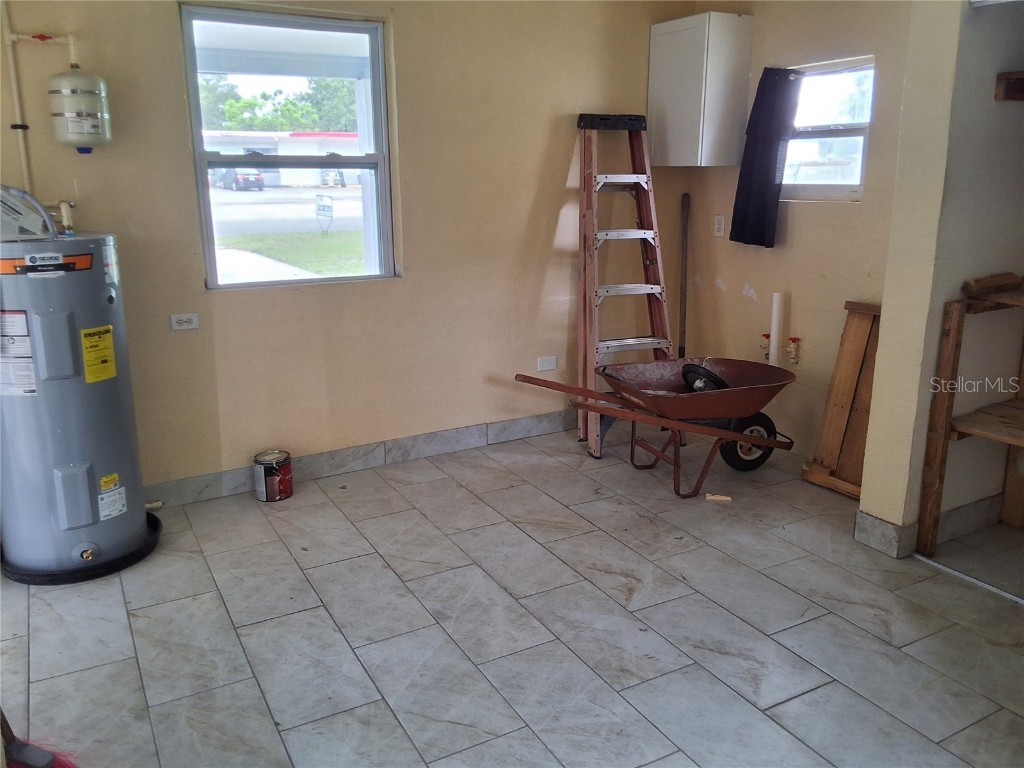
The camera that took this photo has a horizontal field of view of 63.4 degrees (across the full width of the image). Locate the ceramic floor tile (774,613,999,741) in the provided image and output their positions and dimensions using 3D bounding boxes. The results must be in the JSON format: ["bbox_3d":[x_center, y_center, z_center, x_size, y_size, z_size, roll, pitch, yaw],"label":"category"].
[{"bbox_3d":[1.132,0.889,2.563,0.301,0.010,0.607,-8,17,-28],"label":"ceramic floor tile"}]

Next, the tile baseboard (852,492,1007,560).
[{"bbox_3d":[1.762,0.554,3.476,0.690,0.138,0.205,-8,17,-28],"label":"tile baseboard"}]

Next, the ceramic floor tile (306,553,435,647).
[{"bbox_3d":[-0.529,0.773,3.015,0.301,0.010,0.607,-8,17,-28],"label":"ceramic floor tile"}]

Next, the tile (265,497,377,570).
[{"bbox_3d":[-0.834,0.643,3.551,0.305,0.010,0.611,-8,17,-28],"label":"tile"}]

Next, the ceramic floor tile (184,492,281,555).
[{"bbox_3d":[-1.251,0.615,3.664,0.305,0.010,0.589,-8,17,-28],"label":"ceramic floor tile"}]

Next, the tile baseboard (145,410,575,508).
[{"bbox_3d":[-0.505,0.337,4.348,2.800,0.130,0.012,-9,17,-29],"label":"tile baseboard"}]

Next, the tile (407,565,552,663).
[{"bbox_3d":[-0.128,0.803,2.938,0.305,0.010,0.611,-8,17,-28],"label":"tile"}]

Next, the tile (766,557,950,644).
[{"bbox_3d":[1.218,0.767,2.970,0.301,0.010,0.604,-8,17,-28],"label":"tile"}]

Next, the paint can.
[{"bbox_3d":[-1.115,0.432,3.877,0.165,0.193,0.165,0,15,0],"label":"paint can"}]

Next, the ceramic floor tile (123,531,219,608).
[{"bbox_3d":[-1.370,0.723,3.261,0.305,0.010,0.611,-8,17,-28],"label":"ceramic floor tile"}]

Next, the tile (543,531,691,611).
[{"bbox_3d":[0.405,0.722,3.235,0.305,0.010,0.611,-8,17,-28],"label":"tile"}]

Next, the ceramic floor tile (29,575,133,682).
[{"bbox_3d":[-1.470,0.819,2.816,0.301,0.010,0.604,-8,17,-28],"label":"ceramic floor tile"}]

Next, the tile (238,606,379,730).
[{"bbox_3d":[-0.658,0.886,2.637,0.305,0.010,0.611,-8,17,-28],"label":"tile"}]

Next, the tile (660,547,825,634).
[{"bbox_3d":[0.824,0.748,3.049,0.301,0.010,0.604,-8,17,-28],"label":"tile"}]

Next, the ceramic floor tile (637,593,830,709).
[{"bbox_3d":[0.704,0.859,2.716,0.305,0.010,0.611,-8,17,-28],"label":"ceramic floor tile"}]

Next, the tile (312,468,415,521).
[{"bbox_3d":[-0.712,0.528,3.950,0.301,0.010,0.600,-8,17,-28],"label":"tile"}]

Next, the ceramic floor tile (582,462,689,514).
[{"bbox_3d":[0.628,0.503,4.030,0.301,0.010,0.607,-8,17,-28],"label":"ceramic floor tile"}]

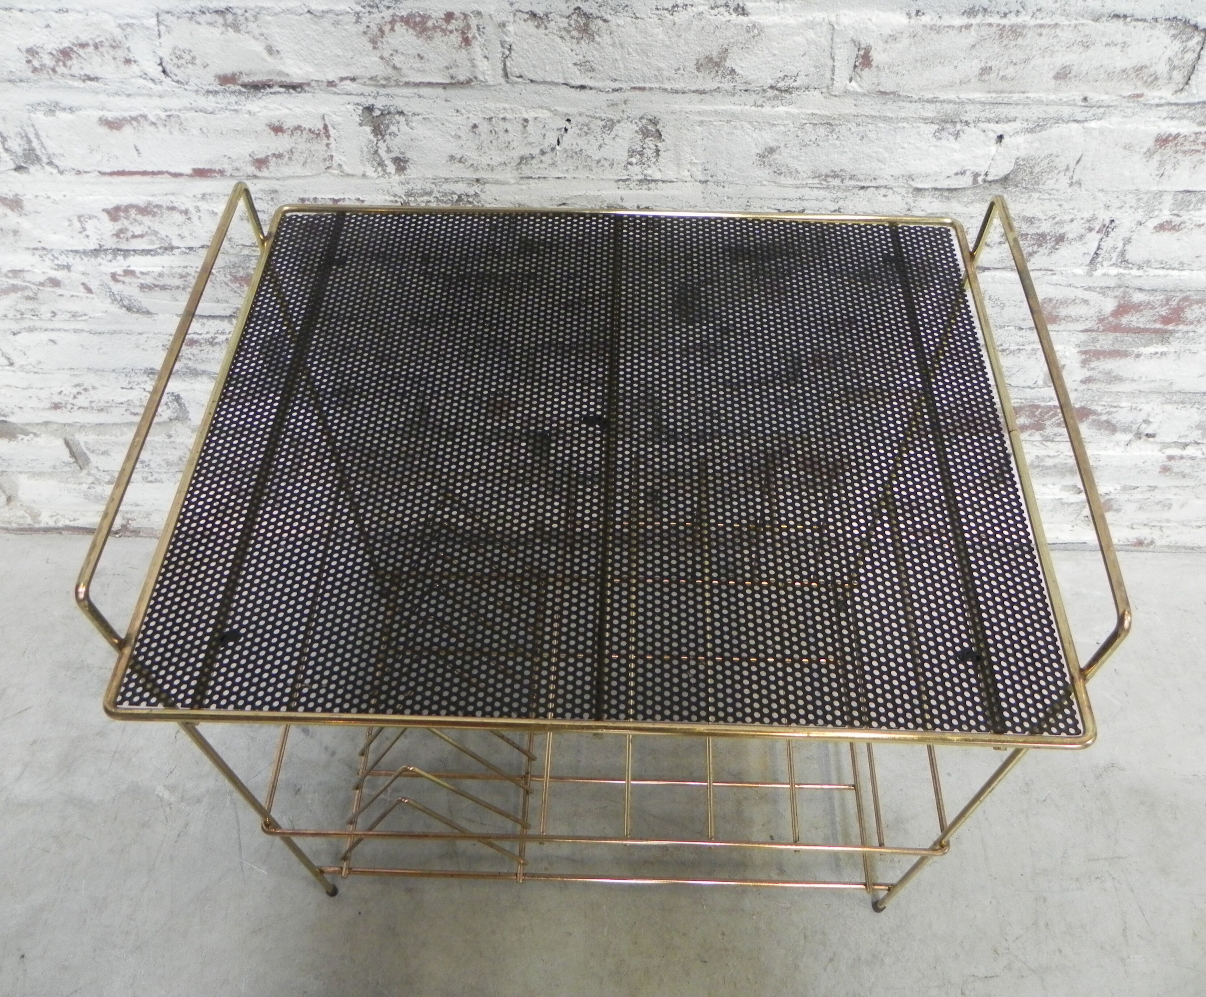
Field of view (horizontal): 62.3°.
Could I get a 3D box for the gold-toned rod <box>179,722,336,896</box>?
[{"bbox_3d":[-0.241,0.211,0.689,0.006,0.449,0.006,1,54,1],"label":"gold-toned rod"}]

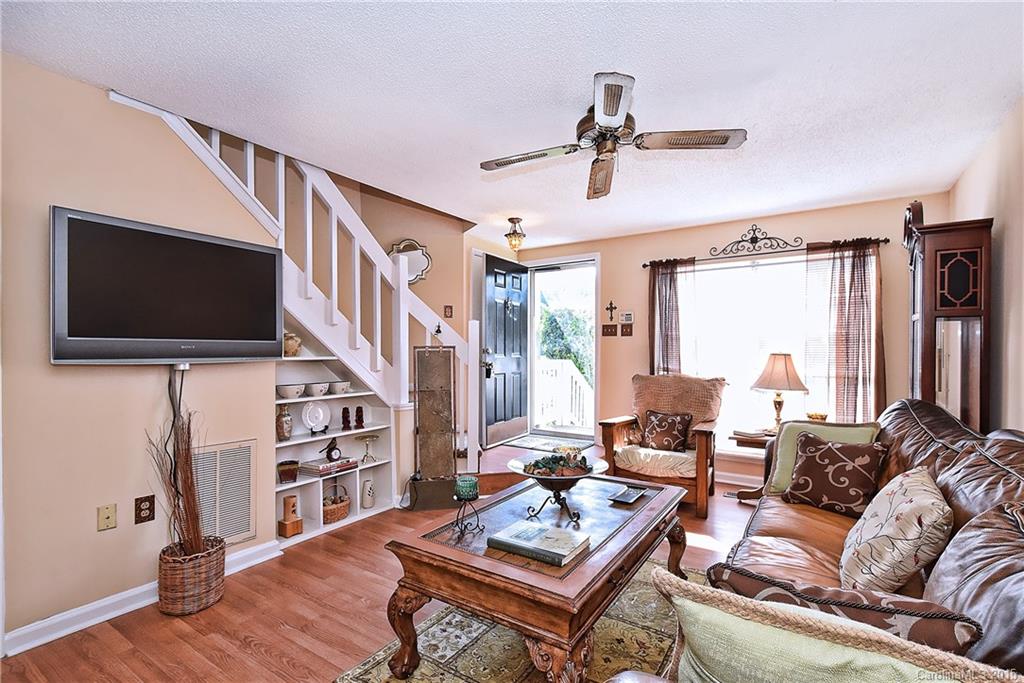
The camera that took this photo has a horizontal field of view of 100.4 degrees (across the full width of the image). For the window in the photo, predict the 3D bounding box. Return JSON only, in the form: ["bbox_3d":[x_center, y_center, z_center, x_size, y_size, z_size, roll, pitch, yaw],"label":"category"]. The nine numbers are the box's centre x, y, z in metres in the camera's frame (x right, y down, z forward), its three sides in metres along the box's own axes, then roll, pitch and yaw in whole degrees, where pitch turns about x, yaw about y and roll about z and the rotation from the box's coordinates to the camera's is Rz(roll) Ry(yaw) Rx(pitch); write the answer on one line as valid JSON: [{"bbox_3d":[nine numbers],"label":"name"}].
[{"bbox_3d":[2.192,0.135,3.866,1.690,1.750,0.120,0,-1,36],"label":"window"}]

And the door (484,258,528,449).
[{"bbox_3d":[-0.049,0.097,4.882,0.050,2.030,0.910,0,0,37],"label":"door"}]

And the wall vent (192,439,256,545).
[{"bbox_3d":[-1.584,0.847,2.306,0.030,0.565,0.390,0,-1,36],"label":"wall vent"}]

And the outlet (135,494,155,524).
[{"bbox_3d":[-1.793,0.825,2.088,0.010,0.122,0.075,0,0,37],"label":"outlet"}]

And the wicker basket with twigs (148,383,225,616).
[{"bbox_3d":[-1.577,0.756,2.093,0.260,1.040,0.310,0,-1,36],"label":"wicker basket with twigs"}]

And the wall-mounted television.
[{"bbox_3d":[-1.661,-0.229,2.183,0.100,0.650,0.965,0,0,33],"label":"wall-mounted television"}]

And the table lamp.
[{"bbox_3d":[2.182,0.424,3.480,0.410,0.670,0.410,0,-1,36],"label":"table lamp"}]

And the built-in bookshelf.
[{"bbox_3d":[-1.270,0.572,3.014,0.280,1.425,0.870,0,0,37],"label":"built-in bookshelf"}]

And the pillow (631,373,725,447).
[{"bbox_3d":[1.371,0.577,3.648,0.720,0.550,0.200,0,-19,36],"label":"pillow"}]

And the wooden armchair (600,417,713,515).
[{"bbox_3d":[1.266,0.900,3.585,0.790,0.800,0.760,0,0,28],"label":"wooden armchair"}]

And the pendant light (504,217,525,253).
[{"bbox_3d":[0.031,-0.965,3.916,0.200,0.320,0.200,0,0,0],"label":"pendant light"}]

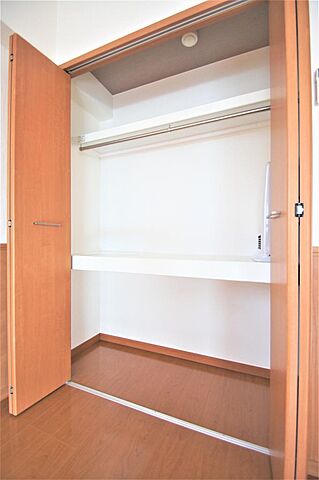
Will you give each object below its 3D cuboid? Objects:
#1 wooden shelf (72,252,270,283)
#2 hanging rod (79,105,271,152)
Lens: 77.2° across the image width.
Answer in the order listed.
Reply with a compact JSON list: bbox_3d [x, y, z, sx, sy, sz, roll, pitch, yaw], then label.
[{"bbox_3d":[0.094,0.182,1.490,1.596,0.111,0.397,0,0,22],"label":"wooden shelf"},{"bbox_3d":[0.076,-0.788,1.436,1.589,0.028,0.028,0,0,22],"label":"hanging rod"}]

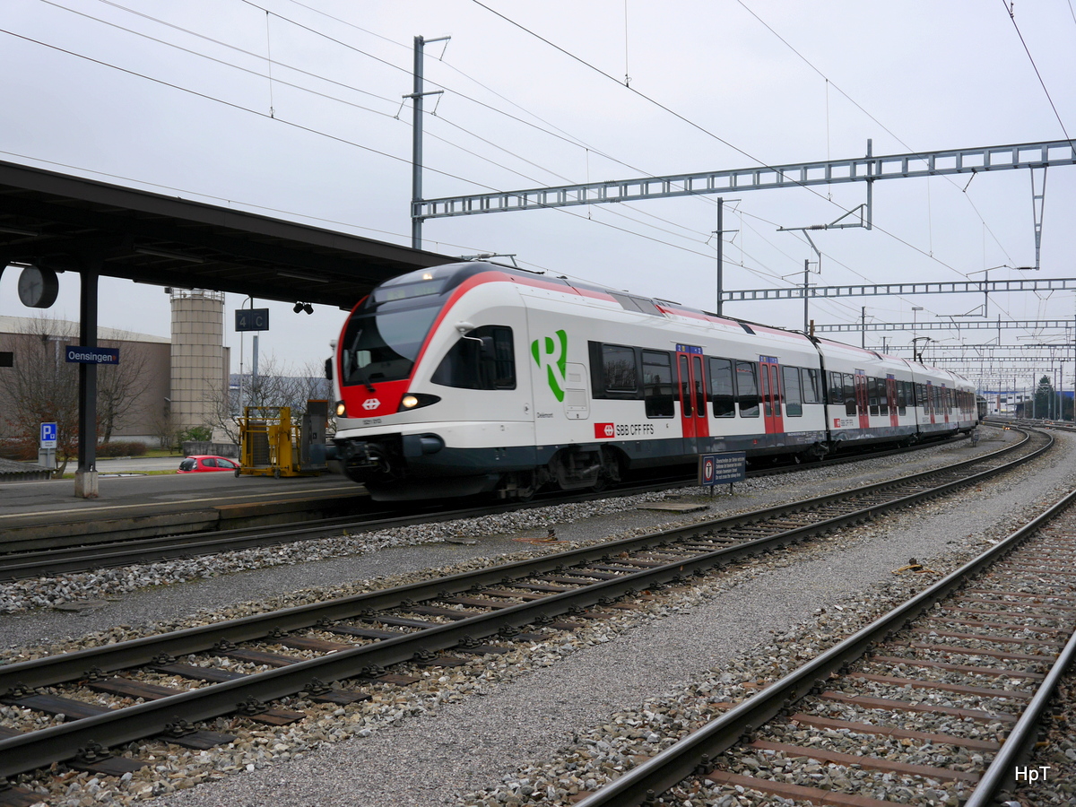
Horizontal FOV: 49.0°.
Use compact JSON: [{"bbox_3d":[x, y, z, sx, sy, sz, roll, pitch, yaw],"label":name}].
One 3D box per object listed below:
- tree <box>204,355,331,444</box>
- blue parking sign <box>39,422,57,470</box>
[{"bbox_3d":[-11.673,0.465,51.000,5.500,5.300,5.200,0,0,-13],"label":"tree"},{"bbox_3d":[-13.151,1.672,31.700,0.540,2.400,0.140,0,0,7],"label":"blue parking sign"}]

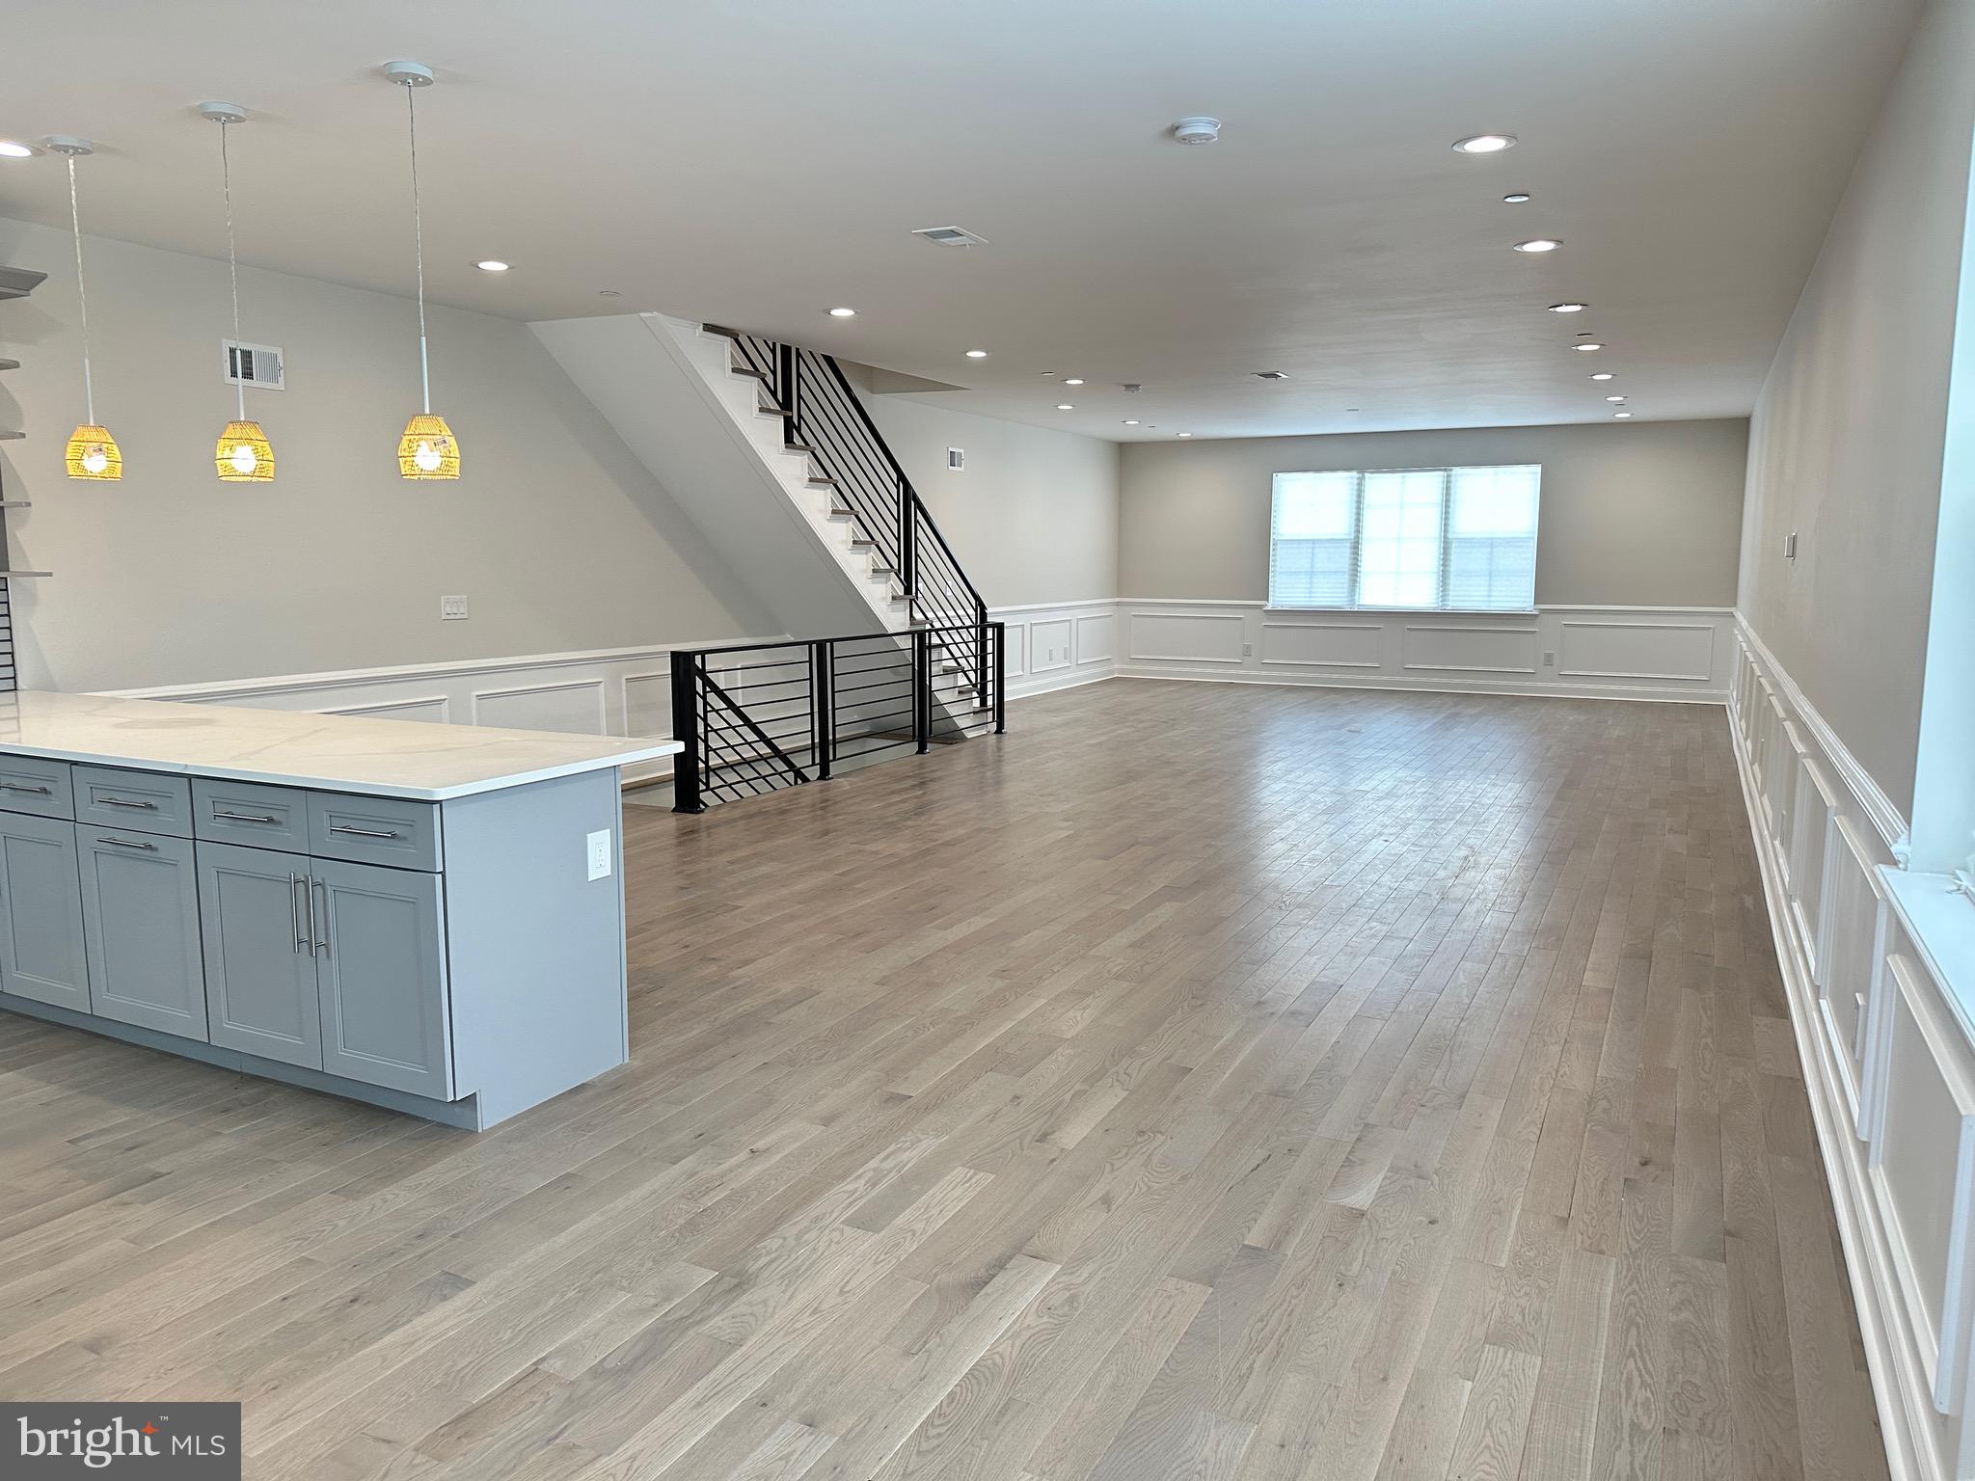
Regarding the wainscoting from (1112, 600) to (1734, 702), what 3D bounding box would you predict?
[{"bbox_3d":[4.465,-1.038,15.071,6.581,0.940,0.050,4,9,27],"label":"wainscoting"}]

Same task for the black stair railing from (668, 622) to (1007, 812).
[{"bbox_3d":[-0.809,-0.276,9.496,0.110,0.915,4.000,4,9,27],"label":"black stair railing"}]

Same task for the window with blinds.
[{"bbox_3d":[4.486,-2.178,14.930,2.870,1.530,0.110,4,9,27],"label":"window with blinds"}]

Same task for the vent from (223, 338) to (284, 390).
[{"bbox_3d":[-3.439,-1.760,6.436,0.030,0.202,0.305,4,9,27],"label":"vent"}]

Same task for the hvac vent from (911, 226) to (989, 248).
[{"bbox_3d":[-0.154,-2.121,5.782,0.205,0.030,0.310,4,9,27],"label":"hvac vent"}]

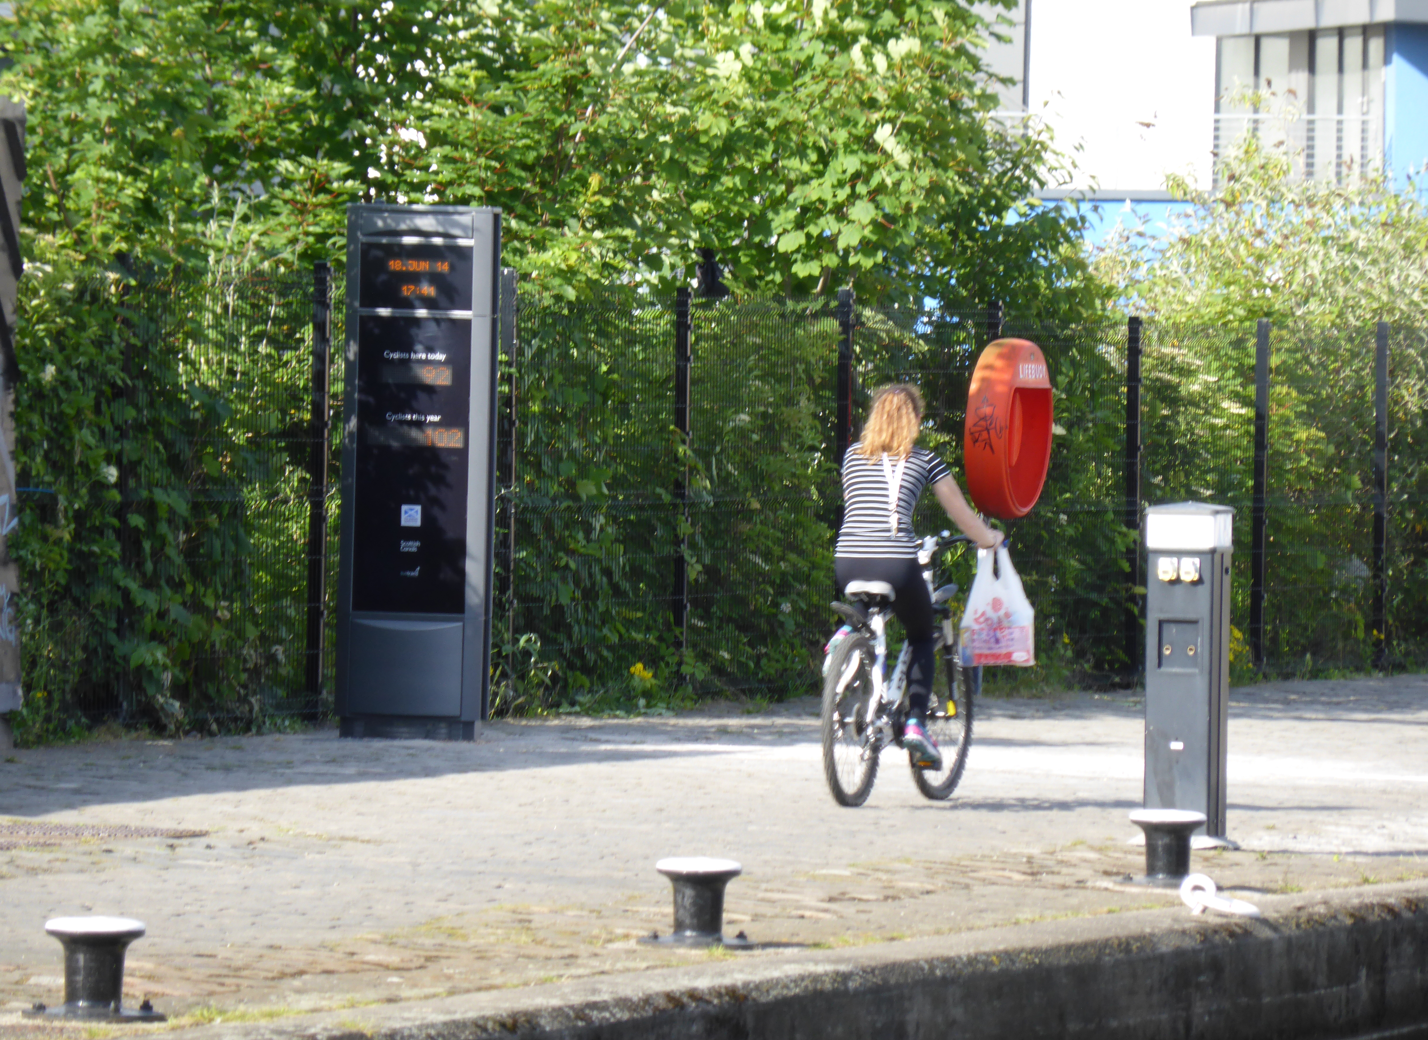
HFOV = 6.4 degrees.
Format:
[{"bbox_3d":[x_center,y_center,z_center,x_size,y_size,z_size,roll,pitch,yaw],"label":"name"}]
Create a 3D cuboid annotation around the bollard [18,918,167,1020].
[{"bbox_3d":[-1.615,1.165,33.550,0.365,0.255,0.365,1,1,0],"label":"bollard"}]

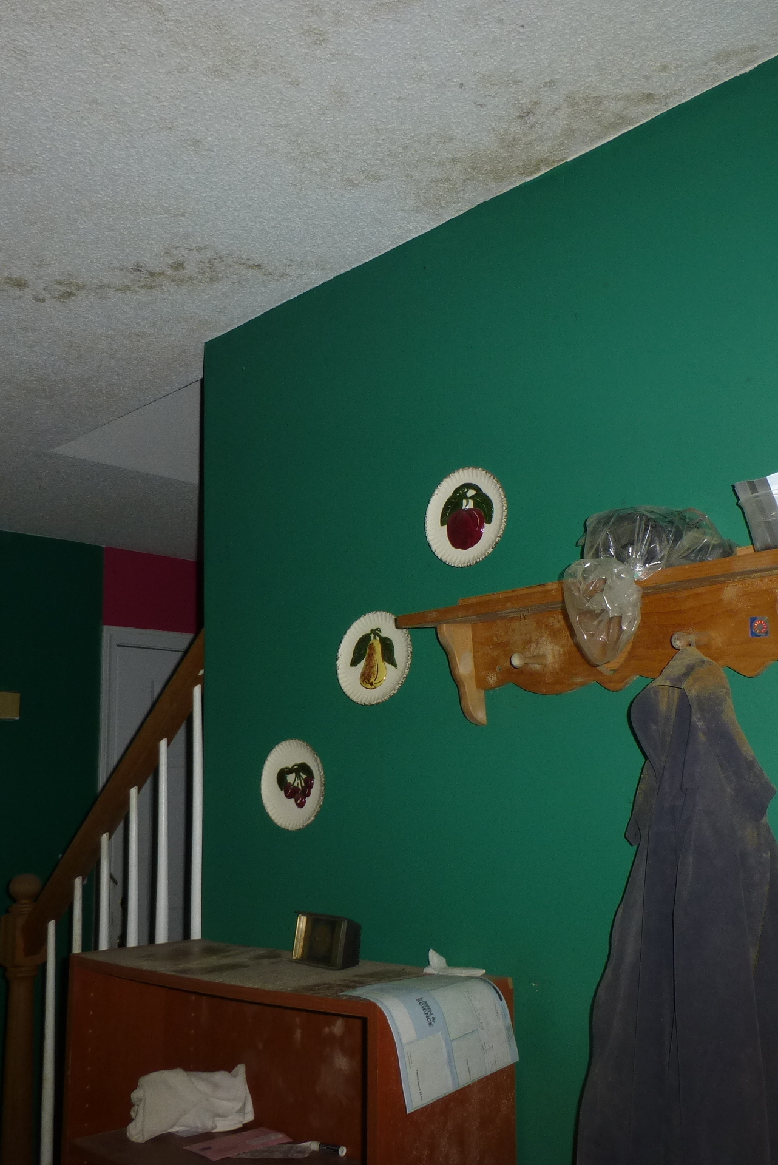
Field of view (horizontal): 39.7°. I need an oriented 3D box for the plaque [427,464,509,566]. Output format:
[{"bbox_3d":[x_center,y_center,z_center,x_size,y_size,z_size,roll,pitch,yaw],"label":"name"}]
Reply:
[{"bbox_3d":[0.133,-0.109,1.816,0.174,0.171,0.025,-12,-15,43],"label":"plaque"}]

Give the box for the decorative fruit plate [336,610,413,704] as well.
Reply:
[{"bbox_3d":[-0.022,0.136,1.931,0.174,0.171,0.025,-12,-15,43],"label":"decorative fruit plate"}]

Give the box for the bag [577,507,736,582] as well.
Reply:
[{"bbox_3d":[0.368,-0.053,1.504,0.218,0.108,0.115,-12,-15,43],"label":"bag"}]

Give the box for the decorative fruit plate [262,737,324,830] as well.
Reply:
[{"bbox_3d":[-0.178,0.384,2.049,0.174,0.171,0.025,-12,-15,43],"label":"decorative fruit plate"}]

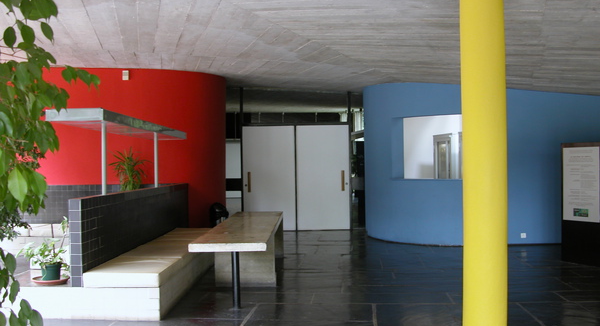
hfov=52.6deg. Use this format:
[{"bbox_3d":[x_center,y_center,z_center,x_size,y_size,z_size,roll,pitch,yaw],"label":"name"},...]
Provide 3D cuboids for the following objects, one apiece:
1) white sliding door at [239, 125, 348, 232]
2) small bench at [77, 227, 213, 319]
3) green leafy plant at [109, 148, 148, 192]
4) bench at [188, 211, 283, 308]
[{"bbox_3d":[-0.075,0.348,13.598,2.400,2.330,0.080,-1,-1,0],"label":"white sliding door"},{"bbox_3d":[-1.651,1.265,7.750,0.760,0.436,4.200,-1,-1,0],"label":"small bench"},{"bbox_3d":[-2.313,0.126,8.215,0.450,0.700,0.450,-1,-1,0],"label":"green leafy plant"},{"bbox_3d":[-0.635,1.112,7.515,0.710,0.710,4.000,-1,-1,0],"label":"bench"}]

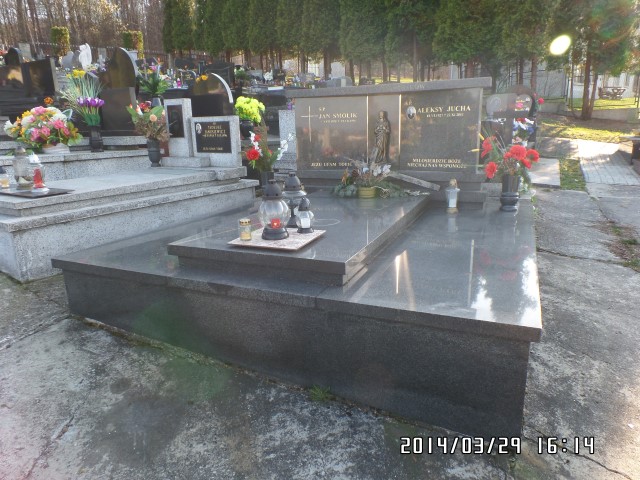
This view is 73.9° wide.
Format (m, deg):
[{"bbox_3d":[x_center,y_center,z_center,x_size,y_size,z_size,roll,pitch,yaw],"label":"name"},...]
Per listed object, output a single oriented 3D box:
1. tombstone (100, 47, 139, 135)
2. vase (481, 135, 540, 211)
[{"bbox_3d":[-2.420,-1.760,5.120,0.560,1.000,0.220,5,14,25],"label":"tombstone"},{"bbox_3d":[1.550,-0.548,3.475,0.440,0.602,0.352,5,16,25],"label":"vase"}]

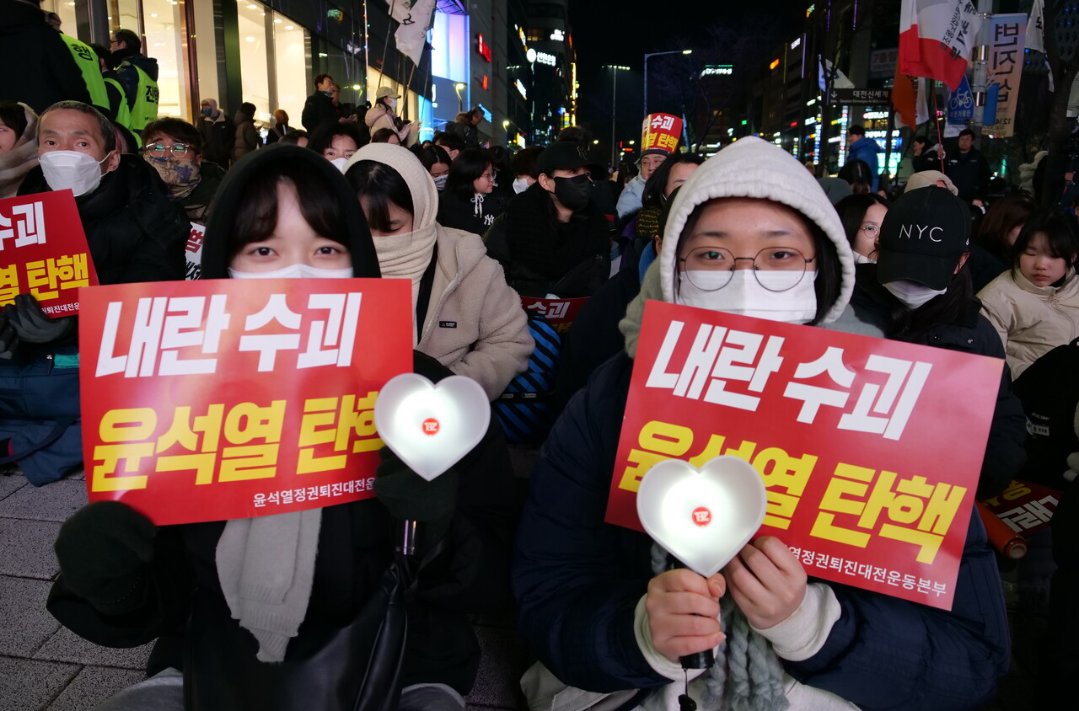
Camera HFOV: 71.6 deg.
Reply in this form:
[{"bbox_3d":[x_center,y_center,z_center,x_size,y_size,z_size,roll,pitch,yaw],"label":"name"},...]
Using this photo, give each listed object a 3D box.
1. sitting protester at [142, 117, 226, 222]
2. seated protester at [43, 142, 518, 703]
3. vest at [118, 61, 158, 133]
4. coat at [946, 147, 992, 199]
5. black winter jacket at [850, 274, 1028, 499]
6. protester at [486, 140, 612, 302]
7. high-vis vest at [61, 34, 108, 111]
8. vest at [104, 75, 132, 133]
[{"bbox_3d":[-1.103,-0.233,2.302,0.550,0.980,0.600,0,12,-5],"label":"sitting protester"},{"bbox_3d":[-0.320,0.182,0.895,0.620,0.870,0.580,0,12,0],"label":"seated protester"},{"bbox_3d":[-2.999,-1.929,5.550,0.320,0.570,0.460,2,14,5],"label":"vest"},{"bbox_3d":[4.403,-1.809,7.700,0.490,0.740,0.300,9,14,37],"label":"coat"},{"bbox_3d":[0.799,0.106,1.520,0.470,0.540,0.360,8,14,32],"label":"black winter jacket"},{"bbox_3d":[0.028,-0.238,2.400,0.560,0.880,0.640,-3,14,-13],"label":"protester"},{"bbox_3d":[-3.015,-1.825,4.800,0.320,0.570,0.480,-9,8,27],"label":"high-vis vest"},{"bbox_3d":[-3.025,-1.753,5.300,0.320,0.560,0.450,-7,12,10],"label":"vest"}]

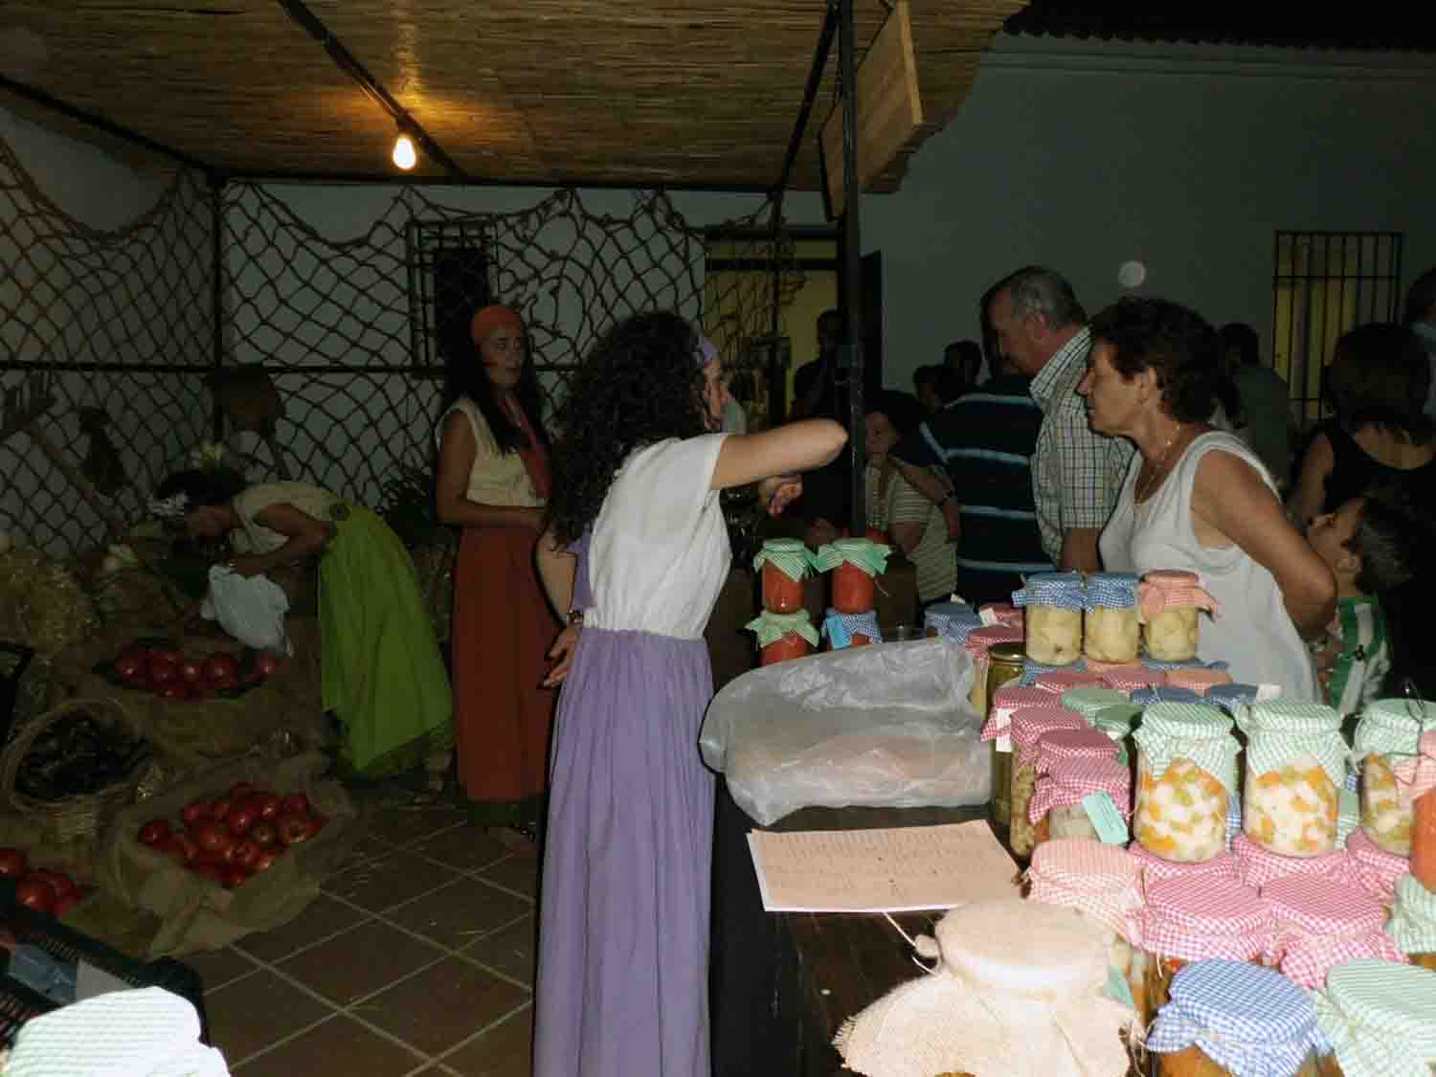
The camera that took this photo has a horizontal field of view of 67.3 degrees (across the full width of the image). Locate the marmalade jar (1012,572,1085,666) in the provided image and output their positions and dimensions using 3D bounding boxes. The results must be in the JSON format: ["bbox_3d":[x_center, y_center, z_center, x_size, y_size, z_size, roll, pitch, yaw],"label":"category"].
[{"bbox_3d":[0.476,0.114,1.534,0.092,0.119,0.088,0,8,0],"label":"marmalade jar"}]

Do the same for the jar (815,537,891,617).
[{"bbox_3d":[0.263,0.073,2.095,0.122,0.130,0.112,0,7,0],"label":"jar"}]

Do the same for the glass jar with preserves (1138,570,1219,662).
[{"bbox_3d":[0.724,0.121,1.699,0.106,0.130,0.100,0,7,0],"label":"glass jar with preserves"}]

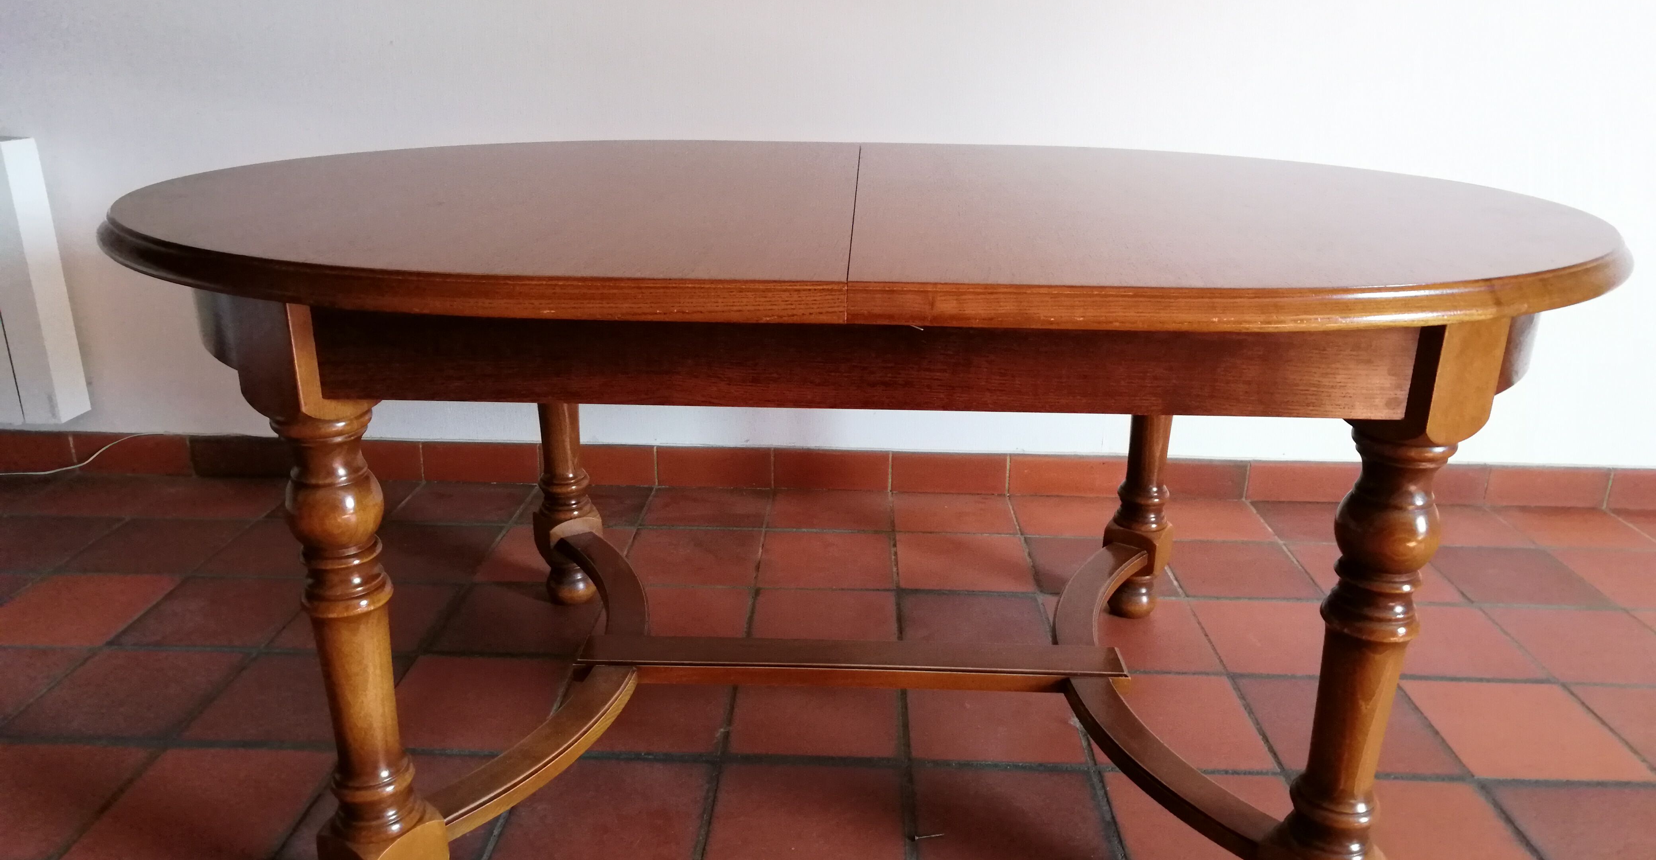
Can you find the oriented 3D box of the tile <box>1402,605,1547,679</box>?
[{"bbox_3d":[1.011,0.356,1.906,0.242,0.015,0.240,1,19,1],"label":"tile"}]

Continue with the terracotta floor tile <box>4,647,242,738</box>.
[{"bbox_3d":[-1.050,0.403,1.734,0.242,0.015,0.239,1,19,1],"label":"terracotta floor tile"}]

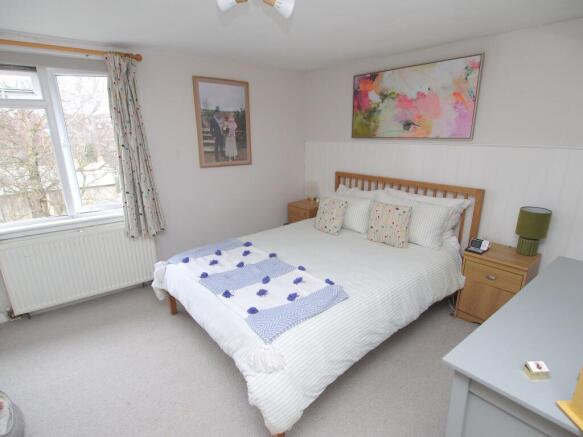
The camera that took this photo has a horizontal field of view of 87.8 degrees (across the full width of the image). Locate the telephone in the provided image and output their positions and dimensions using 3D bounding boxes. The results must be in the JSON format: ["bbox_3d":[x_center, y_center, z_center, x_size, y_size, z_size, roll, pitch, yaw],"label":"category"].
[{"bbox_3d":[1.409,0.210,2.303,0.120,0.075,0.125,15,21,43],"label":"telephone"}]

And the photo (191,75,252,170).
[{"bbox_3d":[-0.734,-1.042,3.363,0.648,0.921,0.028,-12,19,-36],"label":"photo"}]

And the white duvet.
[{"bbox_3d":[0.174,0.392,2.283,1.849,0.341,1.557,-12,19,-36],"label":"white duvet"}]

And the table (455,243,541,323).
[{"bbox_3d":[1.567,0.525,2.295,0.417,0.532,0.385,-12,19,-36],"label":"table"}]

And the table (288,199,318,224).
[{"bbox_3d":[0.255,0.073,3.927,0.424,0.532,0.396,-12,19,-36],"label":"table"}]

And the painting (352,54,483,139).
[{"bbox_3d":[1.071,-1.075,2.847,0.038,0.632,1.276,-12,19,-36],"label":"painting"}]

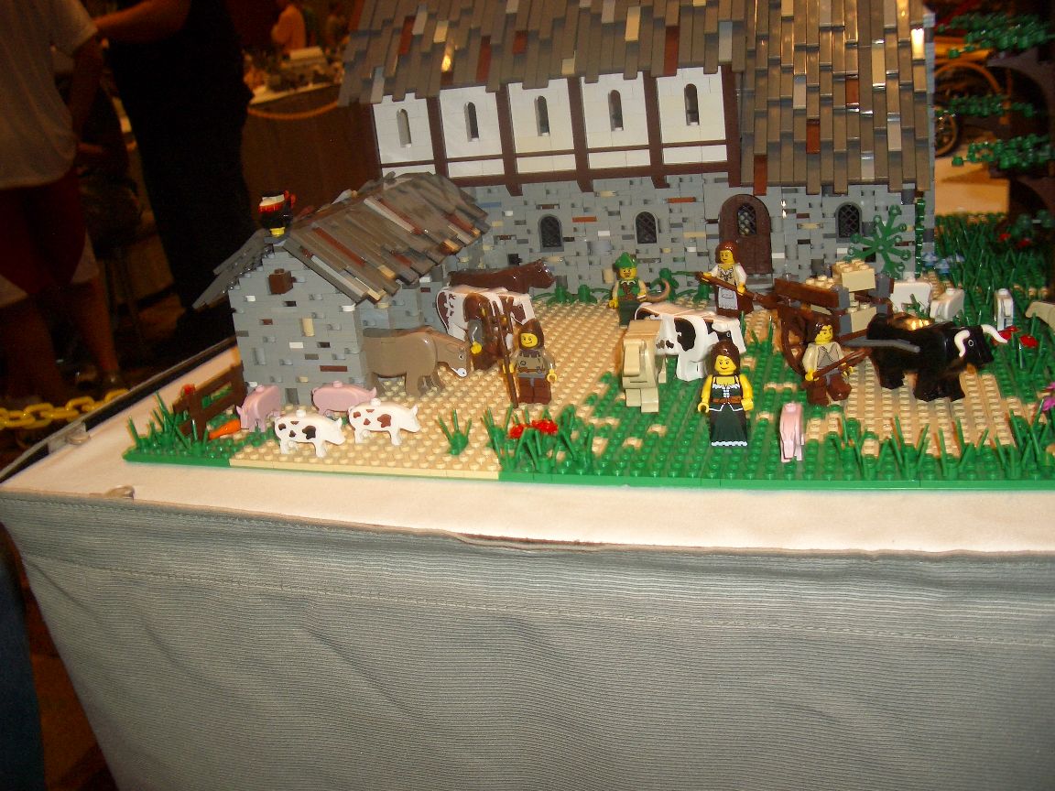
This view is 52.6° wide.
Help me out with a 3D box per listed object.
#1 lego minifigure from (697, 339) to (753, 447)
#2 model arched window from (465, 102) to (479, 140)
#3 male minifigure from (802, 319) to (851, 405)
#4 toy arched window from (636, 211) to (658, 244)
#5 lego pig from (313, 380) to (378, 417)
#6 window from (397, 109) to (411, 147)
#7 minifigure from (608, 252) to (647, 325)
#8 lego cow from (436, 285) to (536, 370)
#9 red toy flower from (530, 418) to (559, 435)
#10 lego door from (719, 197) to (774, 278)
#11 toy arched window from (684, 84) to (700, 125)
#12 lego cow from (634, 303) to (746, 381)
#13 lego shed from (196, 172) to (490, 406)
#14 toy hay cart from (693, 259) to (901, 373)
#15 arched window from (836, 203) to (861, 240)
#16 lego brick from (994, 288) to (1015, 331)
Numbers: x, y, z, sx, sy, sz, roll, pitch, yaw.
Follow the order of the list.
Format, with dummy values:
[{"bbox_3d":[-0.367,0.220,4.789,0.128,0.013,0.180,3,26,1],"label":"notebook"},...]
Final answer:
[{"bbox_3d":[0.087,-0.001,0.461,0.024,0.045,0.017,0,21,18],"label":"lego minifigure"},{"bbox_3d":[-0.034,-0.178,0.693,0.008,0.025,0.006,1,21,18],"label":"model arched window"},{"bbox_3d":[0.138,-0.015,0.490,0.023,0.042,0.018,-12,21,-15],"label":"male minifigure"},{"bbox_3d":[0.077,-0.108,0.686,0.013,0.021,0.005,0,21,18],"label":"toy arched window"},{"bbox_3d":[-0.093,0.002,0.544,0.037,0.021,0.013,5,23,29],"label":"lego pig"},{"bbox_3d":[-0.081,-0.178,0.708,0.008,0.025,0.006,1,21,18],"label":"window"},{"bbox_3d":[0.061,-0.064,0.641,0.024,0.043,0.015,1,22,19],"label":"minifigure"},{"bbox_3d":[-0.023,-0.046,0.629,0.060,0.035,0.015,9,25,34],"label":"lego cow"},{"bbox_3d":[0.007,0.014,0.467,0.012,0.006,0.009,0,21,18],"label":"red toy flower"},{"bbox_3d":[0.136,-0.100,0.667,0.032,0.051,0.006,0,21,18],"label":"lego door"},{"bbox_3d":[0.101,-0.177,0.650,0.008,0.025,0.006,0,21,18],"label":"toy arched window"},{"bbox_3d":[0.084,-0.026,0.550,0.018,0.034,0.066,-19,23,-31],"label":"lego cow"},{"bbox_3d":[-0.105,-0.076,0.653,0.114,0.097,0.184,0,21,18],"label":"lego shed"},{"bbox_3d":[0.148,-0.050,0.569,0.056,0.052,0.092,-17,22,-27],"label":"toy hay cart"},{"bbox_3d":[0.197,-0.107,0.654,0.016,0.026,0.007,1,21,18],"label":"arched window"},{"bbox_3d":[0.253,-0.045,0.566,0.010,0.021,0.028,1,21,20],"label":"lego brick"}]

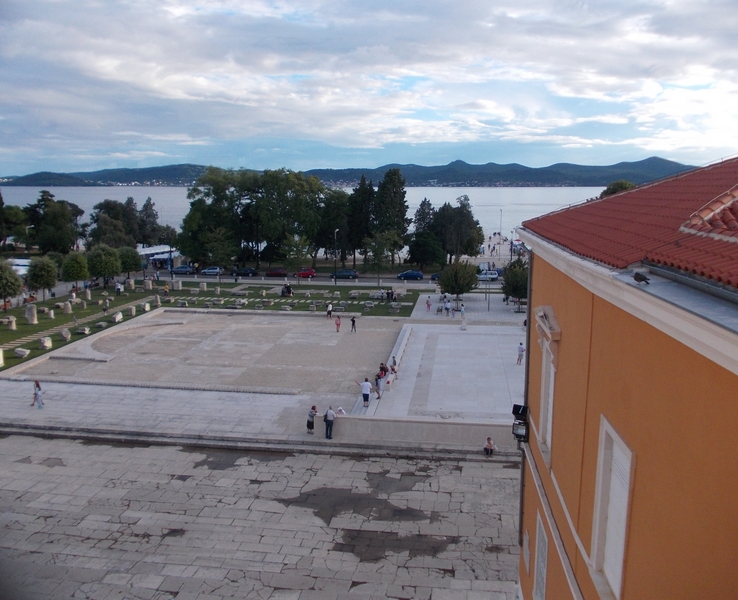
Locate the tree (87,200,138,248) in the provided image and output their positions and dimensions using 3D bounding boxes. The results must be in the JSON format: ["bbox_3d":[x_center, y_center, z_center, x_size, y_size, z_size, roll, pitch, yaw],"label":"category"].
[{"bbox_3d":[-55.901,-15.420,139.973,10.820,12.070,10.820,0,10,0],"label":"tree"}]

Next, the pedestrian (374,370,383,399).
[{"bbox_3d":[0.568,5.406,40.682,0.500,1.694,0.480,3,11,16],"label":"pedestrian"}]

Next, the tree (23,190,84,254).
[{"bbox_3d":[-66.586,-16.387,137.764,11.501,13.657,11.000,-5,11,-25],"label":"tree"}]

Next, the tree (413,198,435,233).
[{"bbox_3d":[10.734,-13.369,124.083,4.700,12.229,4.700,0,10,0],"label":"tree"}]

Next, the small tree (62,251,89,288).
[{"bbox_3d":[-38.607,-3.549,85.769,3.324,5.773,3.324,-5,11,-24],"label":"small tree"}]

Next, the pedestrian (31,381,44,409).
[{"bbox_3d":[-20.446,5.788,39.762,0.650,1.710,0.500,1,10,8],"label":"pedestrian"}]

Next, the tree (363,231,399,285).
[{"bbox_3d":[1.648,-6.035,96.210,5.060,8.270,5.060,0,10,0],"label":"tree"}]

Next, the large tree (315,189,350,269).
[{"bbox_3d":[-6.712,-13.157,119.370,6.640,14.610,6.640,0,10,0],"label":"large tree"}]

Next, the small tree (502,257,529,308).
[{"bbox_3d":[17.067,-1.736,73.452,4.201,6.314,4.201,2,10,13],"label":"small tree"}]

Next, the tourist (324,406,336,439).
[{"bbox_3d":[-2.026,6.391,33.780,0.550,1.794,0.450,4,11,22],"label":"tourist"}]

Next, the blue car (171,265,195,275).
[{"bbox_3d":[-30.811,-5.064,108.178,4.050,1.450,1.720,2,10,11],"label":"blue car"}]

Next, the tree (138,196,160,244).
[{"bbox_3d":[-44.470,-14.460,130.005,4.700,12.501,4.700,0,10,0],"label":"tree"}]

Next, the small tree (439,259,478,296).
[{"bbox_3d":[10.551,-1.727,75.925,4.340,6.080,4.340,0,10,0],"label":"small tree"}]

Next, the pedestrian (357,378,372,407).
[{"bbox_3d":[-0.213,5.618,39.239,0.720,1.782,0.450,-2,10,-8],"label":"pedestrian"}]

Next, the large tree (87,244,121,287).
[{"bbox_3d":[-37.042,-4.722,91.166,4.307,6.196,4.307,-4,11,-22],"label":"large tree"}]

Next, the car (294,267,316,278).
[{"bbox_3d":[-10.531,-4.473,105.581,3.700,1.460,1.660,2,10,9],"label":"car"}]

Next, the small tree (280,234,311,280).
[{"bbox_3d":[-10.475,-5.669,91.572,4.700,7.462,4.700,0,10,0],"label":"small tree"}]

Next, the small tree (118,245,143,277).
[{"bbox_3d":[-35.583,-5.328,97.209,3.456,5.273,3.456,-4,11,-20],"label":"small tree"}]

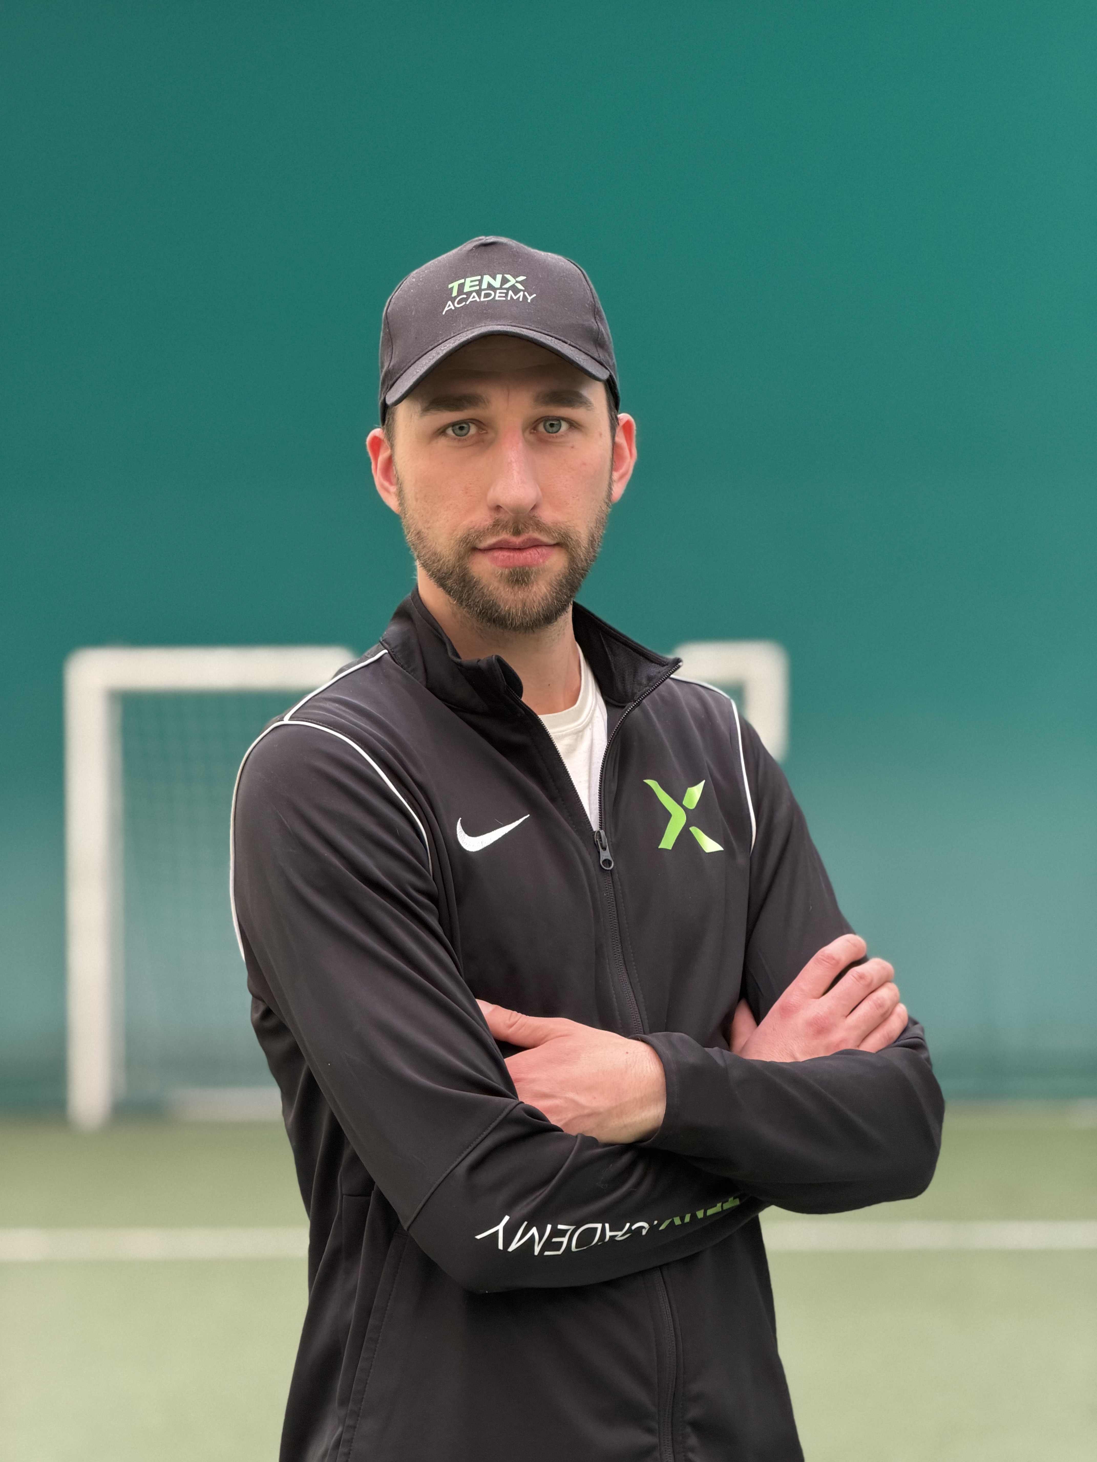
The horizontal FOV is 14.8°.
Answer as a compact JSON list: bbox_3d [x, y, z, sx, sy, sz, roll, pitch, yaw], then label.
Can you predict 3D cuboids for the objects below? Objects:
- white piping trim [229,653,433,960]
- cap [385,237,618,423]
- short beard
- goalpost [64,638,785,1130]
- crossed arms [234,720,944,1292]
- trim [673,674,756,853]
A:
[{"bbox_3d":[-0.143,0.051,2.835,0.125,0.205,0.165,0,-1,-30],"label":"white piping trim"},{"bbox_3d":[-0.034,-0.275,2.885,0.168,0.130,0.265,-3,0,-3],"label":"cap"},{"bbox_3d":[-0.030,-0.118,2.855,0.145,0.105,0.110,-2,-1,-4],"label":"short beard"},{"bbox_3d":[-0.552,0.707,19.600,3.140,2.070,0.950,-1,-1,0],"label":"goalpost"},{"bbox_3d":[0.040,0.173,2.815,0.490,0.370,0.310,0,-1,-30],"label":"crossed arms"},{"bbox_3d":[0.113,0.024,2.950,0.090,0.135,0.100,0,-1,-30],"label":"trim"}]

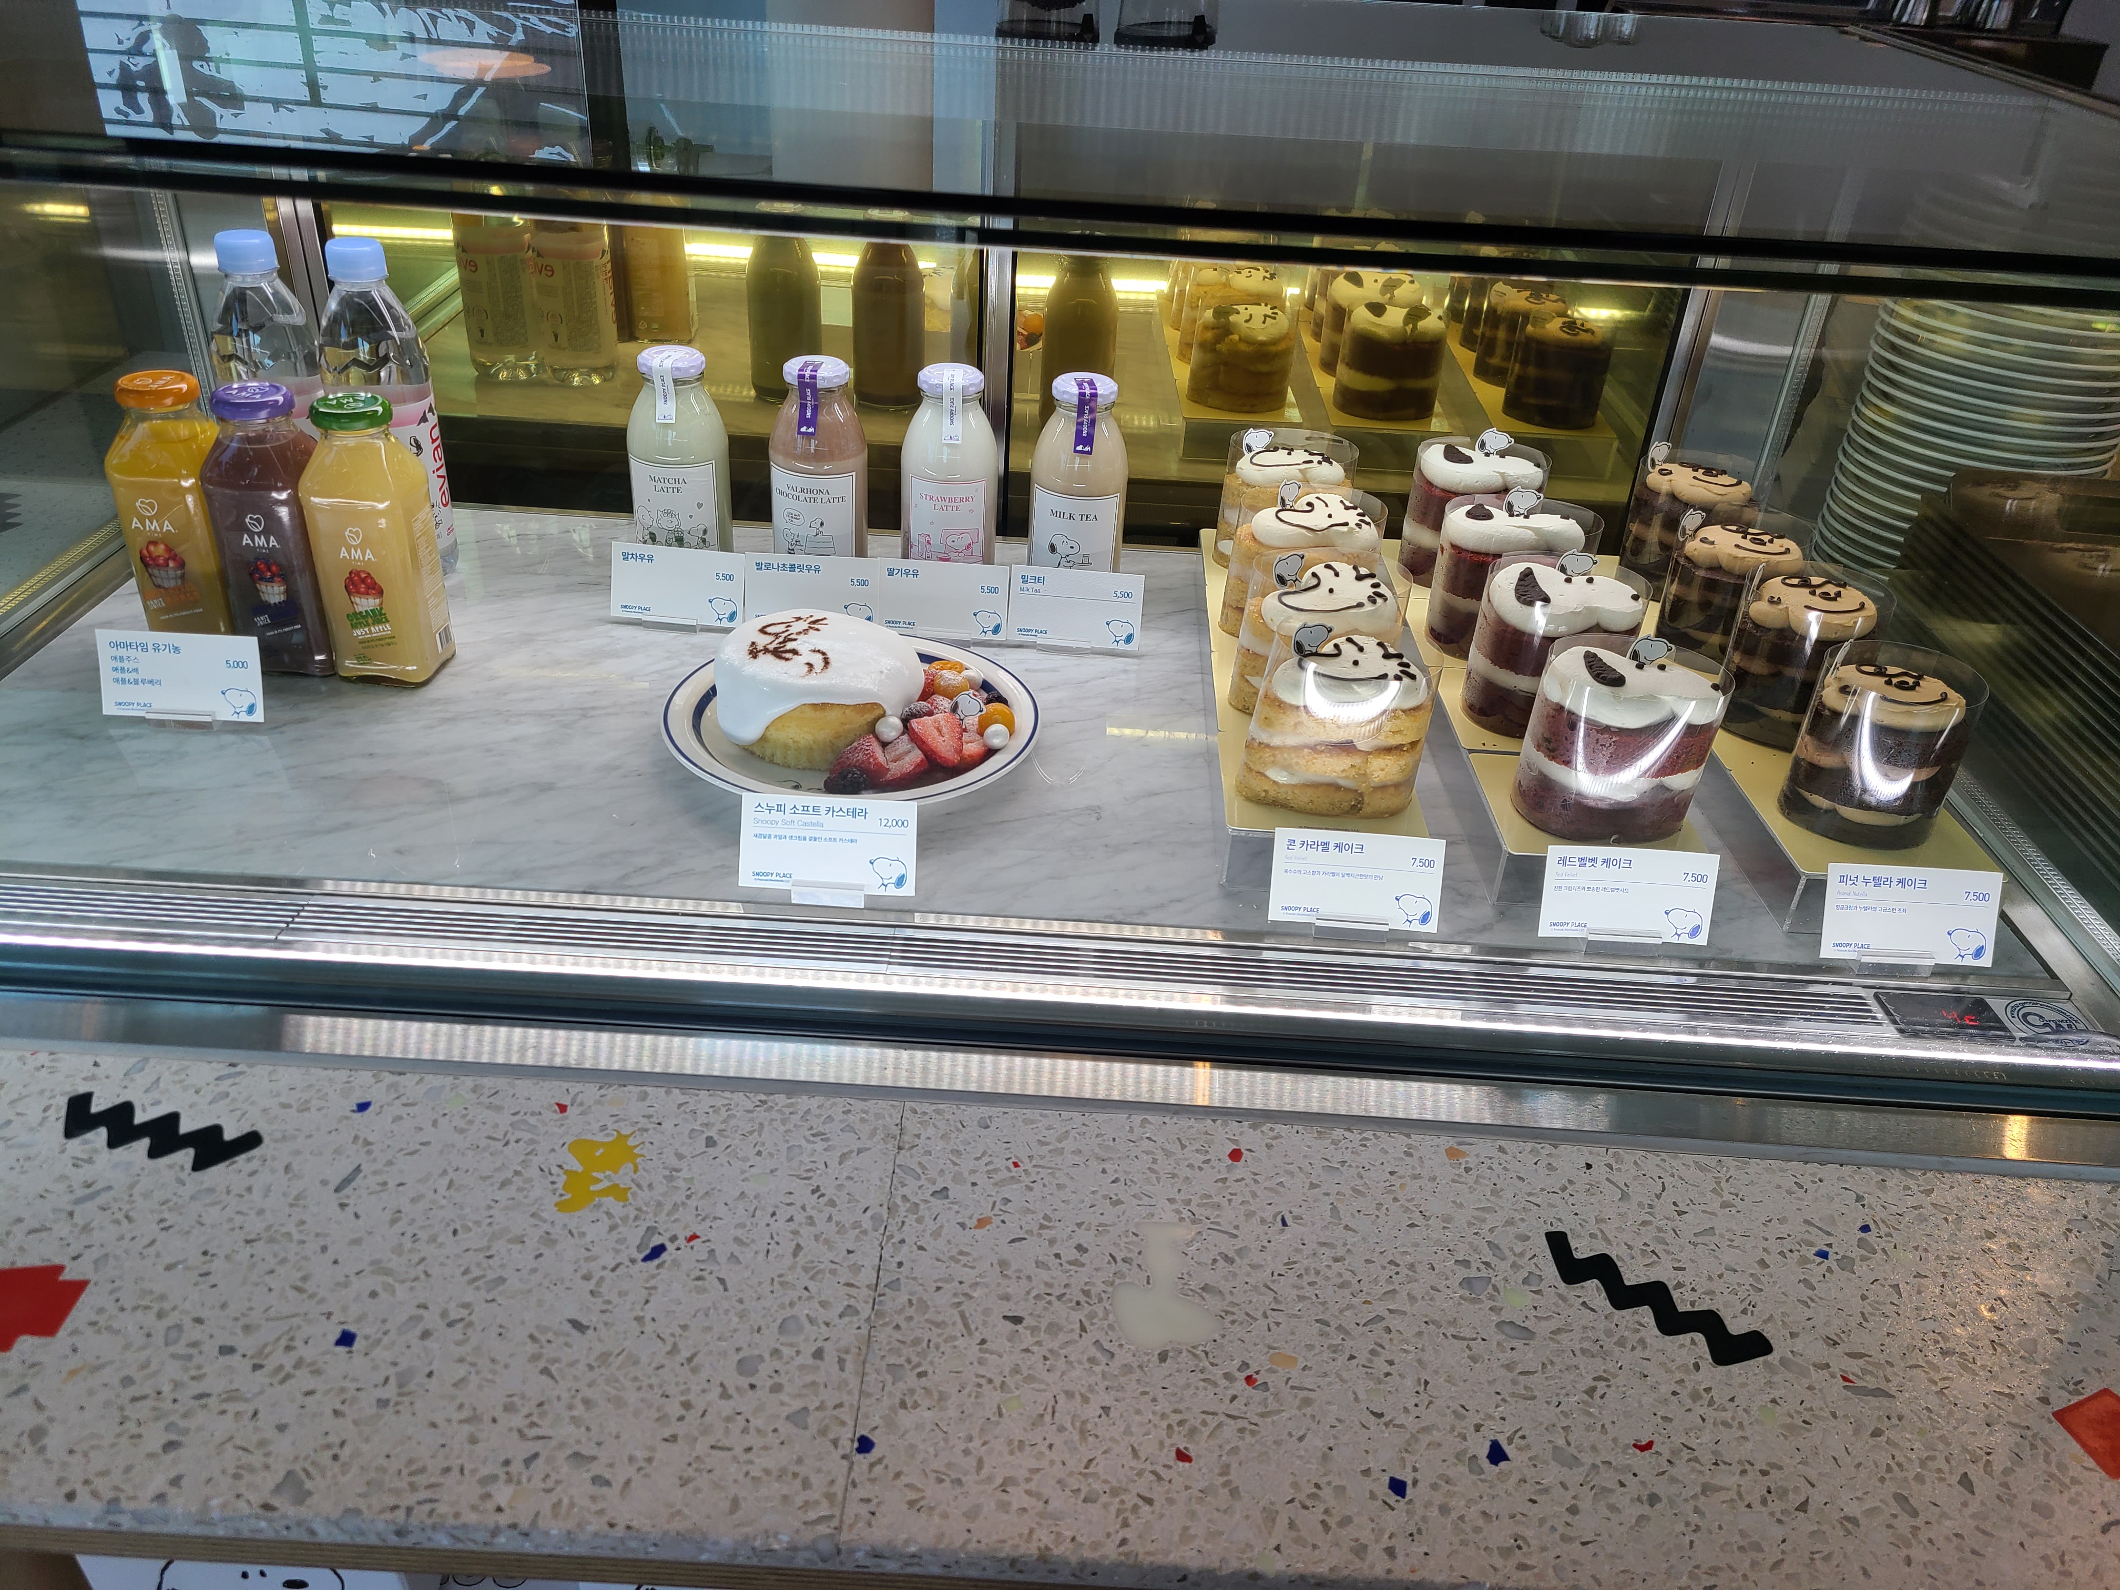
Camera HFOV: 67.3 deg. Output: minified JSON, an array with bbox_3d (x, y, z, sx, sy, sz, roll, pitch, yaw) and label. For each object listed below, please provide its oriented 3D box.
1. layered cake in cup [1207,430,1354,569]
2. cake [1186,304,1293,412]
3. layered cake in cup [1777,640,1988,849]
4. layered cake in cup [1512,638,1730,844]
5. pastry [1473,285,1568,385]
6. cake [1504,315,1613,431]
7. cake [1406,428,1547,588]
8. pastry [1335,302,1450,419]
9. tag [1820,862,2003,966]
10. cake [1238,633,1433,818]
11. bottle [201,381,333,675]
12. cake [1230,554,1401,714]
[{"bbox_3d":[0.155,-0.200,1.093,0.092,0.084,0.072,3,32,0],"label":"layered cake in cup"},{"bbox_3d":[0.161,-0.390,1.403,0.092,0.084,0.072,3,32,0],"label":"cake"},{"bbox_3d":[0.427,-0.023,0.833,0.079,0.075,0.075,4,32,0],"label":"layered cake in cup"},{"bbox_3d":[0.290,-0.030,0.828,0.092,0.084,0.072,3,32,0],"label":"layered cake in cup"},{"bbox_3d":[0.438,-0.427,1.490,0.087,0.084,0.072,3,32,0],"label":"pastry"},{"bbox_3d":[0.437,-0.366,1.390,0.079,0.077,0.076,4,32,0],"label":"cake"},{"bbox_3d":[0.281,-0.190,1.082,0.090,0.084,0.077,4,32,0],"label":"cake"},{"bbox_3d":[0.292,-0.382,1.403,0.092,0.084,0.072,3,32,0],"label":"pastry"},{"bbox_3d":[0.424,0.060,0.793,0.087,0.049,0.008,3,9,0],"label":"tag"},{"bbox_3d":[0.143,-0.038,0.826,0.098,0.078,0.071,4,32,0],"label":"cake"},{"bbox_3d":[-0.465,-0.158,0.951,0.059,0.167,0.059,2,32,-3],"label":"bottle"},{"bbox_3d":[0.150,-0.091,0.915,0.092,0.084,0.072,3,32,0],"label":"cake"}]

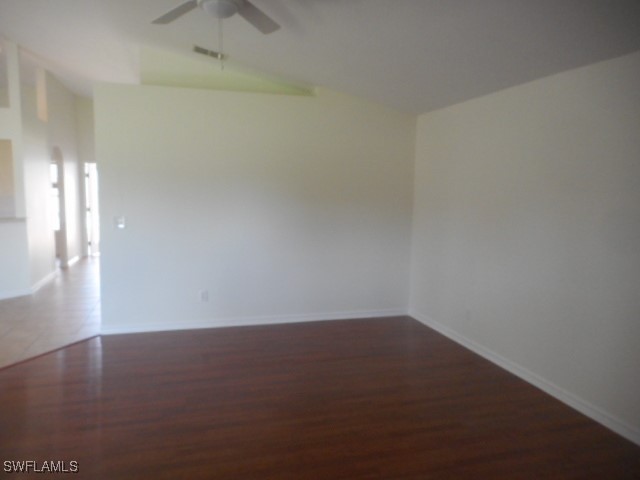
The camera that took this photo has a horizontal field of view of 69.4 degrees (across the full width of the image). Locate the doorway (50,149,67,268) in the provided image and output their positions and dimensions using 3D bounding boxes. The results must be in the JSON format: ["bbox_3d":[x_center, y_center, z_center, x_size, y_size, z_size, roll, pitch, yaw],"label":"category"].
[{"bbox_3d":[-4.751,-0.546,8.321,0.140,2.200,0.830,-1,7,-17],"label":"doorway"}]

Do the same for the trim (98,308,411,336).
[{"bbox_3d":[-0.592,0.935,5.417,3.605,0.102,0.020,-1,7,-17],"label":"trim"}]

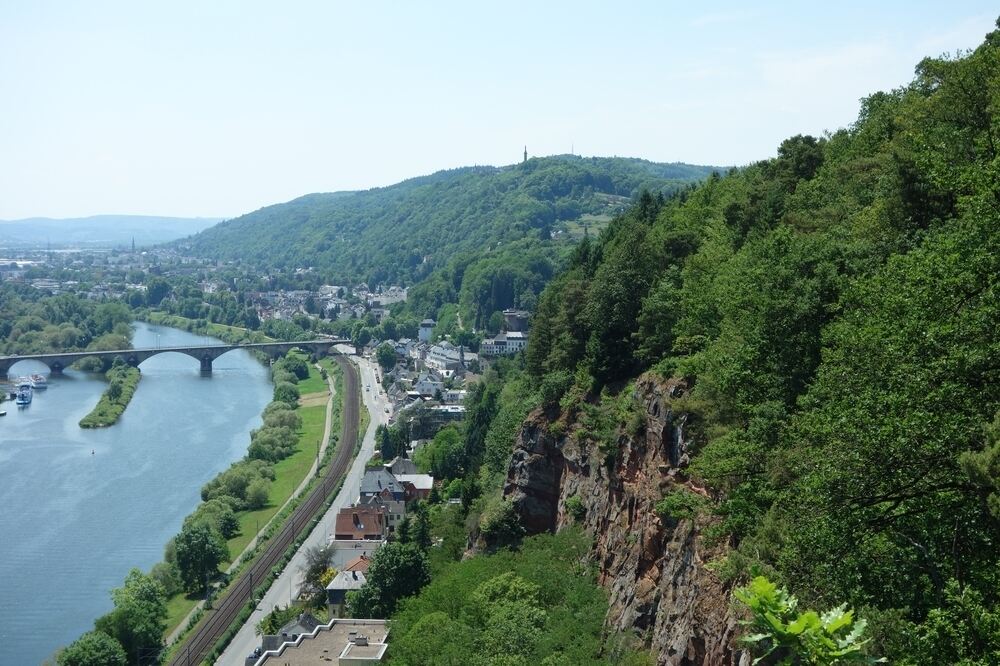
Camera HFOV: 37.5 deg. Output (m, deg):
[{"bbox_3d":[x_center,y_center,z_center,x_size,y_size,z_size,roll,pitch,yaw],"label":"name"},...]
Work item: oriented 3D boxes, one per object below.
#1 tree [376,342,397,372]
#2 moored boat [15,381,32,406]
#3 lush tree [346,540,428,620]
[{"bbox_3d":[-69.421,15.085,900.153,12.000,17.000,12.000,0,4,0],"label":"tree"},{"bbox_3d":[-272.381,34.986,843.394,8.200,7.500,38.000,-1,4,-16],"label":"moored boat"},{"bbox_3d":[-24.677,55.478,325.721,17.800,17.000,17.000,0,4,0],"label":"lush tree"}]

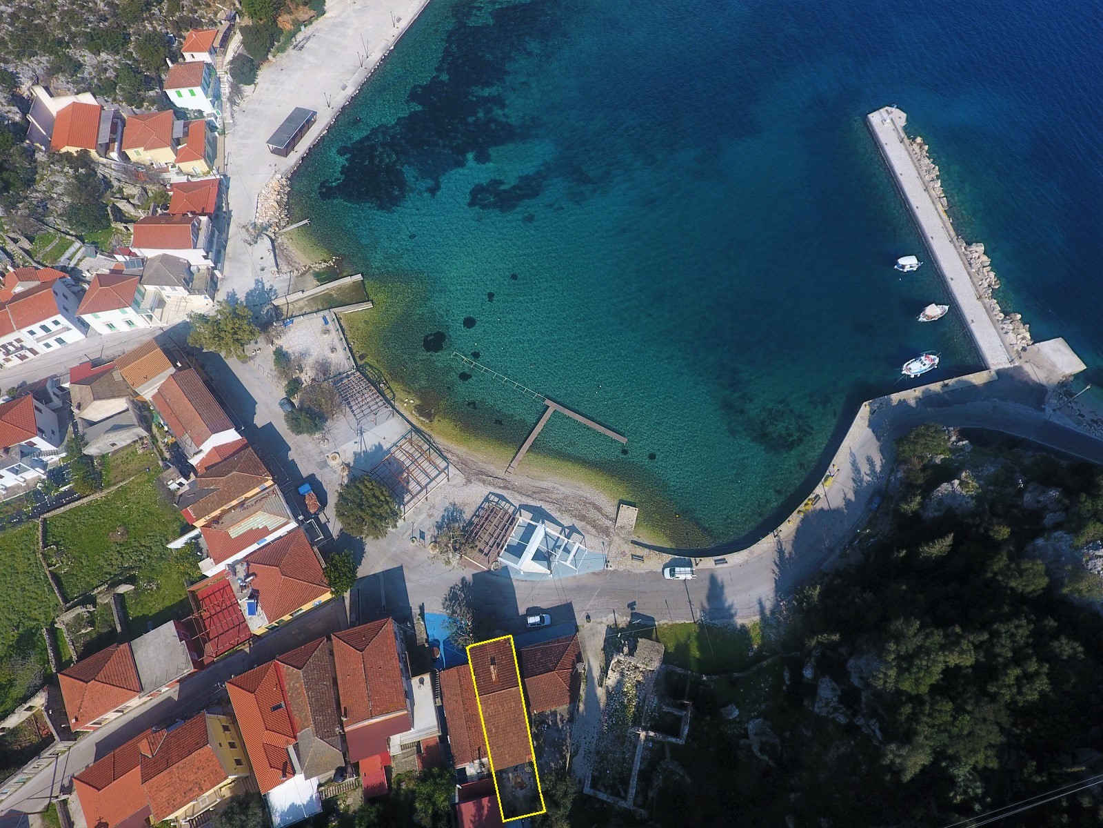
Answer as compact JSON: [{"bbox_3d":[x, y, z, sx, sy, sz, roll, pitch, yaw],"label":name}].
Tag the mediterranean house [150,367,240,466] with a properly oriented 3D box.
[{"bbox_3d":[-60.450,0.390,108.370,8.150,8.000,16.500,-37,68,-18],"label":"mediterranean house"}]

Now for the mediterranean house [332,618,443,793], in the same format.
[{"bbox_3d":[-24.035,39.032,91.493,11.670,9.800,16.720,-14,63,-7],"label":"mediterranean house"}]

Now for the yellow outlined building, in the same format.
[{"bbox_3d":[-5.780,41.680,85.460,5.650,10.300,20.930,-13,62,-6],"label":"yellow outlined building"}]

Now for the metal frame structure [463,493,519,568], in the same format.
[{"bbox_3d":[-9.750,19.820,101.610,5.020,3.100,9.290,24,64,14],"label":"metal frame structure"}]

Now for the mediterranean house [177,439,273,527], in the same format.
[{"bbox_3d":[-53.616,12.801,106.228,13.820,8.400,6.920,-34,67,-16],"label":"mediterranean house"}]

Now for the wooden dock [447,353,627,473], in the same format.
[{"bbox_3d":[-6.709,2.932,117.378,38.150,1.100,16.650,27,65,14],"label":"wooden dock"}]

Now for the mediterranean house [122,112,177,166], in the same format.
[{"bbox_3d":[-90.727,-63.067,144.936,9.780,6.200,11.680,-9,62,-5],"label":"mediterranean house"}]

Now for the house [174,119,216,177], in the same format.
[{"bbox_3d":[-80.693,-60.138,145.017,5.700,6.900,13.290,-10,63,-5],"label":"house"}]

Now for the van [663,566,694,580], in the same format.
[{"bbox_3d":[20.472,25.813,102.962,4.380,1.880,1.740,0,62,0],"label":"van"}]

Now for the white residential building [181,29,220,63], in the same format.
[{"bbox_3d":[-86.066,-90.793,156.932,6.590,4.800,9.040,1,62,0],"label":"white residential building"}]

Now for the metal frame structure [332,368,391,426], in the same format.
[{"bbox_3d":[-33.490,-2.560,113.260,6.590,2.500,10.250,-28,65,-14],"label":"metal frame structure"}]

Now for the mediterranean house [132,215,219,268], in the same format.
[{"bbox_3d":[-74.130,-33.970,125.990,12.380,9.000,9.150,0,62,0],"label":"mediterranean house"}]

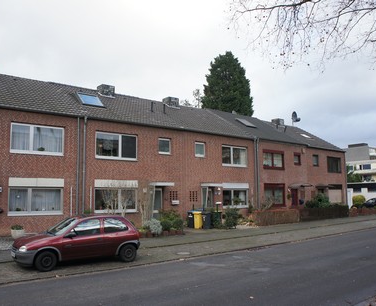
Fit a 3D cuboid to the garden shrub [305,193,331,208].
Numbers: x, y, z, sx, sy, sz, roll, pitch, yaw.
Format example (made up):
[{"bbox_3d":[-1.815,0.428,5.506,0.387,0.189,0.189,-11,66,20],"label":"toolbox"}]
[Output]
[{"bbox_3d":[10.153,4.025,27.996,2.200,1.850,1.700,5,-7,-38],"label":"garden shrub"}]

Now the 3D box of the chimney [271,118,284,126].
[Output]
[{"bbox_3d":[9.206,-3.020,36.439,0.920,0.700,0.920,5,-8,-37],"label":"chimney"}]

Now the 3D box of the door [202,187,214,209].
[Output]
[{"bbox_3d":[1.281,3.328,22.696,0.950,2.120,0.100,5,-7,-38],"label":"door"}]

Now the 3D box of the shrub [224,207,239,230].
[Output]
[{"bbox_3d":[2.450,3.664,20.227,0.660,1.150,0.660,5,-8,-37],"label":"shrub"}]

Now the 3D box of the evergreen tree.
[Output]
[{"bbox_3d":[5.272,-3.341,45.953,7.000,20.400,7.000,5,-7,-38],"label":"evergreen tree"}]

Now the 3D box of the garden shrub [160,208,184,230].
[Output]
[{"bbox_3d":[-0.780,3.360,17.998,1.000,1.030,0.850,5,-8,-37],"label":"garden shrub"}]

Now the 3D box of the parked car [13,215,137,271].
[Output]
[{"bbox_3d":[-3.345,2.605,10.760,3.730,1.420,1.640,5,-8,-36],"label":"parked car"}]

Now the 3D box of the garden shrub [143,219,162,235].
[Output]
[{"bbox_3d":[-1.634,3.438,16.686,0.750,0.740,0.700,5,-8,-37],"label":"garden shrub"}]

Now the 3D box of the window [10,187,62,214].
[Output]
[{"bbox_3d":[-6.876,2.202,16.279,2.380,1.250,0.150,5,-7,-38],"label":"window"}]

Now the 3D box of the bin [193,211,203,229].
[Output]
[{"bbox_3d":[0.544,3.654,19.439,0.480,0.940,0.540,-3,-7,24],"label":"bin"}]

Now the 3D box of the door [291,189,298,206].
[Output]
[{"bbox_3d":[8.413,3.917,28.292,0.930,2.100,0.100,5,-7,-38],"label":"door"}]

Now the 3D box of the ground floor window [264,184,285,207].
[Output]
[{"bbox_3d":[6.445,3.130,26.471,2.300,1.630,0.160,5,-8,-37],"label":"ground floor window"}]

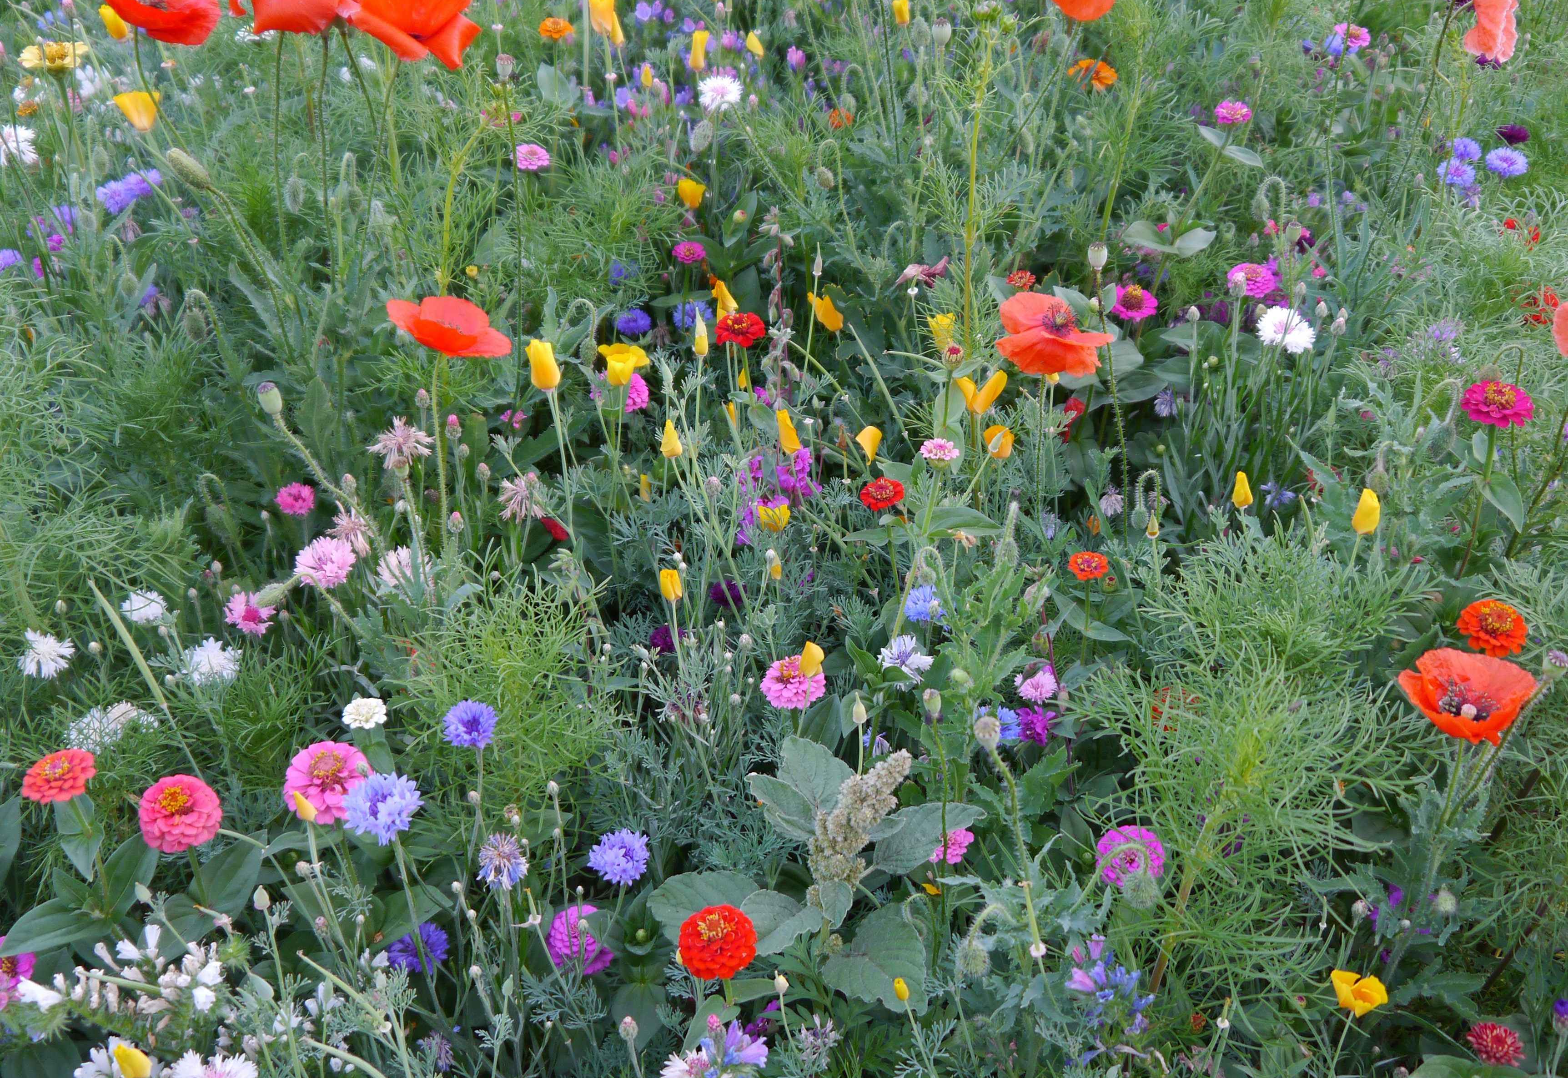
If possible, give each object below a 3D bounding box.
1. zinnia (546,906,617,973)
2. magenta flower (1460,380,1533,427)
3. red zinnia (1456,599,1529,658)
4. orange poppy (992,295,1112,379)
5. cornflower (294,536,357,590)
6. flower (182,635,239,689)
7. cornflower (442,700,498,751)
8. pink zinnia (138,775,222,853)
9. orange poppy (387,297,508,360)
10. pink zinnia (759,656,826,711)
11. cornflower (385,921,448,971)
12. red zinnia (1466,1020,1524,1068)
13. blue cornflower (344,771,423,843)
[{"bbox_3d":[-0.150,0.294,1.240,0.051,0.028,0.050,-1,58,1],"label":"zinnia"},{"bbox_3d":[0.539,-0.103,1.280,0.056,0.023,0.056,21,46,19],"label":"magenta flower"},{"bbox_3d":[0.506,0.064,1.210,0.051,0.022,0.051,22,47,21],"label":"red zinnia"},{"bbox_3d":[0.201,-0.153,1.260,0.087,0.042,0.083,11,48,5],"label":"orange poppy"},{"bbox_3d":[-0.363,0.019,1.340,0.049,0.032,0.047,-14,54,-15],"label":"cornflower"},{"bbox_3d":[-0.471,0.100,1.390,0.044,0.030,0.043,-18,50,-19],"label":"flower"},{"bbox_3d":[-0.208,0.123,1.120,0.036,0.025,0.034,-10,41,-11],"label":"cornflower"},{"bbox_3d":[-0.357,0.163,1.000,0.048,0.028,0.047,0,40,0],"label":"pink zinnia"},{"bbox_3d":[-0.235,-0.149,1.190,0.087,0.035,0.080,-5,42,-13],"label":"orange poppy"},{"bbox_3d":[0.007,0.119,1.380,0.053,0.028,0.052,0,47,0],"label":"pink zinnia"},{"bbox_3d":[-0.269,0.300,1.240,0.045,0.033,0.045,-9,59,-18],"label":"cornflower"},{"bbox_3d":[0.442,0.313,1.050,0.034,0.019,0.032,0,40,0],"label":"red zinnia"},{"bbox_3d":[-0.230,0.154,0.970,0.044,0.029,0.041,-13,42,-15],"label":"blue cornflower"}]

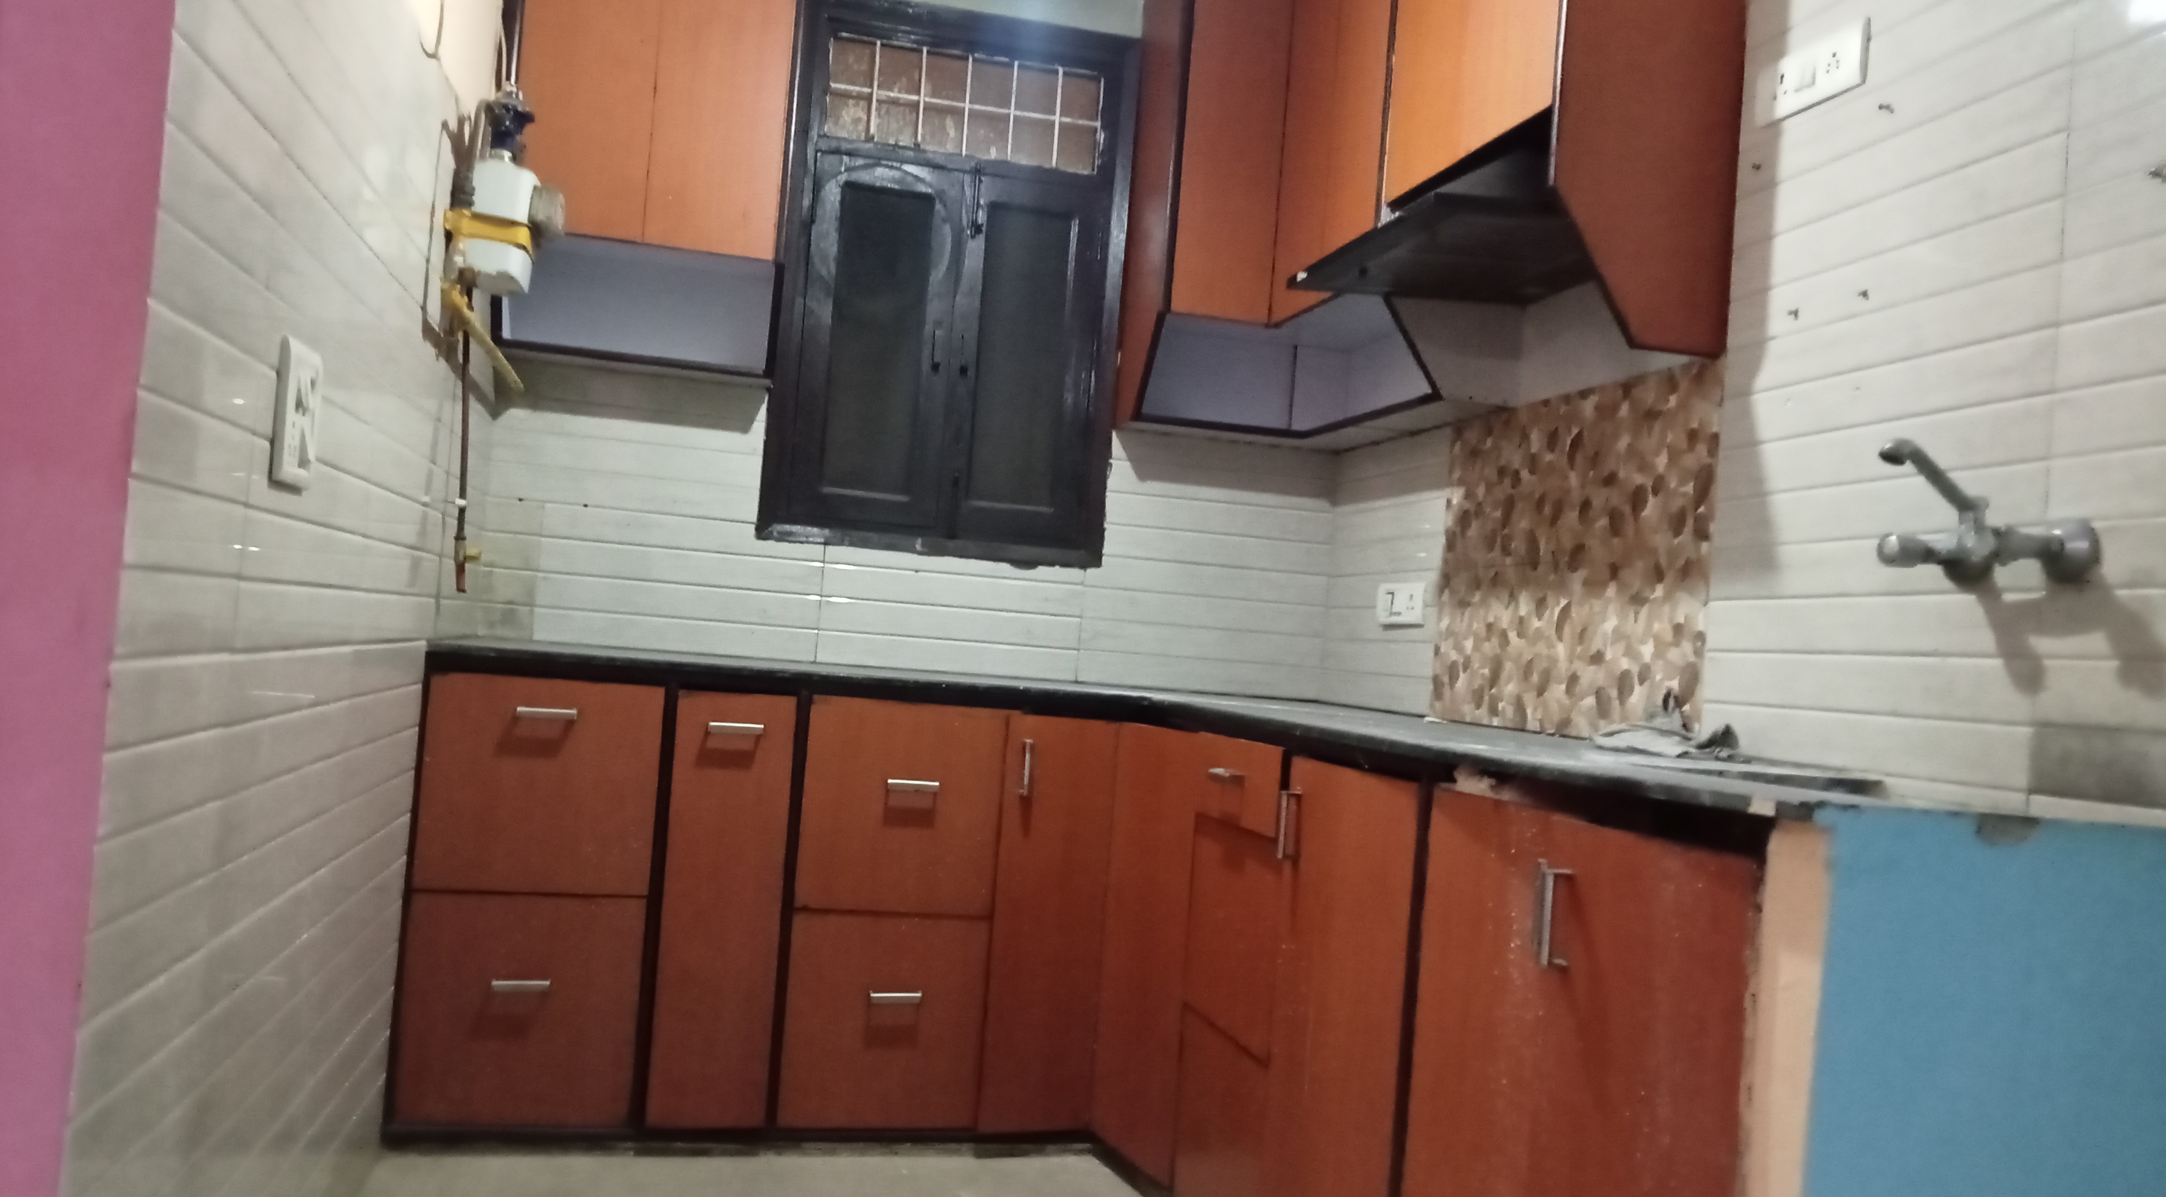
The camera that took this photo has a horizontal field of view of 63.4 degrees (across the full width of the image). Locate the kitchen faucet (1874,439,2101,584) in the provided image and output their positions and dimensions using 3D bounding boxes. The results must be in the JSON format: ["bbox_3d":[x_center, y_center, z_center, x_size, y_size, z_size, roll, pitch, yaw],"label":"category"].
[{"bbox_3d":[0.954,-0.094,1.922,0.189,0.152,0.216,5,-2,-12],"label":"kitchen faucet"}]

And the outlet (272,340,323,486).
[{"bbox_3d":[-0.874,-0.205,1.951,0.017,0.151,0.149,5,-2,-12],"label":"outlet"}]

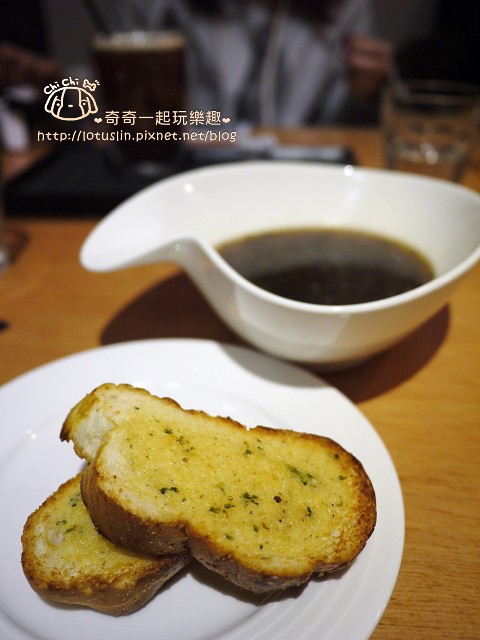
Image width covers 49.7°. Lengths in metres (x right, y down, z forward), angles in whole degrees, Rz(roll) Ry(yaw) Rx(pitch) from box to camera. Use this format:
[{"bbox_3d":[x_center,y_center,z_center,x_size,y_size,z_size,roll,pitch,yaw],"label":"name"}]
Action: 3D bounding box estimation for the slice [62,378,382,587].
[{"bbox_3d":[-0.011,0.056,0.174,0.110,0.019,0.060,14,32,12],"label":"slice"}]

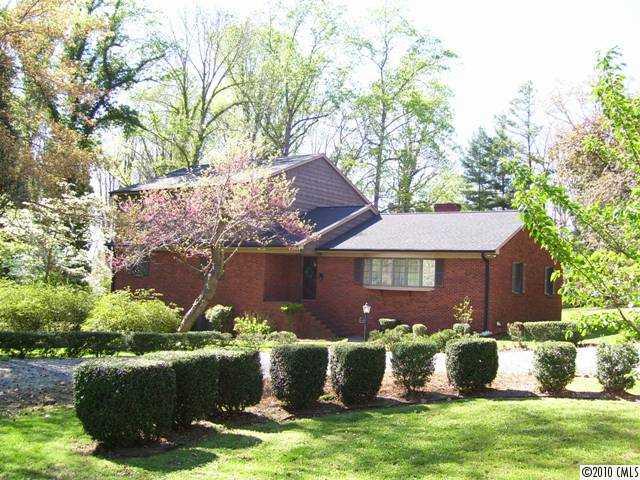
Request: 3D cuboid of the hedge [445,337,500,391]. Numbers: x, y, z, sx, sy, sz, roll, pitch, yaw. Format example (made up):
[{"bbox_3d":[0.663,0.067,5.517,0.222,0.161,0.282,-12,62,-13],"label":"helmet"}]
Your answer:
[{"bbox_3d":[2.979,2.410,13.000,0.880,0.930,0.800,0,-1,-12],"label":"hedge"}]

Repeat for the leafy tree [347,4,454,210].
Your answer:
[{"bbox_3d":[6.531,-6.636,54.000,8.400,23.300,8.000,0,-1,0],"label":"leafy tree"}]

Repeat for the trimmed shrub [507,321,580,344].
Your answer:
[{"bbox_3d":[8.563,3.455,25.500,2.500,0.850,1.100,0,-1,0],"label":"trimmed shrub"}]

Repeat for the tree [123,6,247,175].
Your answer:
[{"bbox_3d":[-11.031,-6.588,55.000,10.300,24.600,10.000,2,-3,0],"label":"tree"}]

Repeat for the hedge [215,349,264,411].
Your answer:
[{"bbox_3d":[-1.422,2.316,11.200,0.900,0.930,0.850,0,-1,-15],"label":"hedge"}]

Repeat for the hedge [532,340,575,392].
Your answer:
[{"bbox_3d":[4.039,2.203,11.463,0.727,0.828,0.727,2,-3,0],"label":"hedge"}]

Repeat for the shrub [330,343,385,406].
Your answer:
[{"bbox_3d":[0.549,1.921,9.494,0.747,0.858,0.747,2,-3,0],"label":"shrub"}]

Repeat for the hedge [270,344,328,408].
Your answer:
[{"bbox_3d":[-0.282,1.870,9.151,0.768,0.848,0.768,2,-3,0],"label":"hedge"}]

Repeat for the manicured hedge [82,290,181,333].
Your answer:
[{"bbox_3d":[-6.514,2.783,23.000,3.200,2.000,2.800,0,-1,-20],"label":"manicured hedge"}]

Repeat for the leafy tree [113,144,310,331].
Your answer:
[{"bbox_3d":[-3.668,0.323,22.500,6.500,6.800,6.000,0,-1,0],"label":"leafy tree"}]

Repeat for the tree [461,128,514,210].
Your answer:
[{"bbox_3d":[13.841,-2.066,55.000,4.700,14.200,4.700,0,-1,0],"label":"tree"}]

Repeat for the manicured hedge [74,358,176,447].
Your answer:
[{"bbox_3d":[-2.425,1.966,8.300,1.120,0.940,0.930,0,-1,-17],"label":"manicured hedge"}]

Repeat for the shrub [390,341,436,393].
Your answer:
[{"bbox_3d":[1.518,2.060,10.807,0.707,0.818,0.707,2,-3,0],"label":"shrub"}]

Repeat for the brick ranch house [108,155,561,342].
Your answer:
[{"bbox_3d":[0.031,-0.016,36.953,23.569,9.734,10.898,0,-4,36],"label":"brick ranch house"}]

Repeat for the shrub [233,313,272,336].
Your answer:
[{"bbox_3d":[-2.971,3.670,29.300,1.700,1.200,1.600,2,-3,0],"label":"shrub"}]

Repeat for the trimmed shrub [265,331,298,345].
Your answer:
[{"bbox_3d":[-1.388,3.492,24.000,1.150,0.620,1.050,0,-1,0],"label":"trimmed shrub"}]

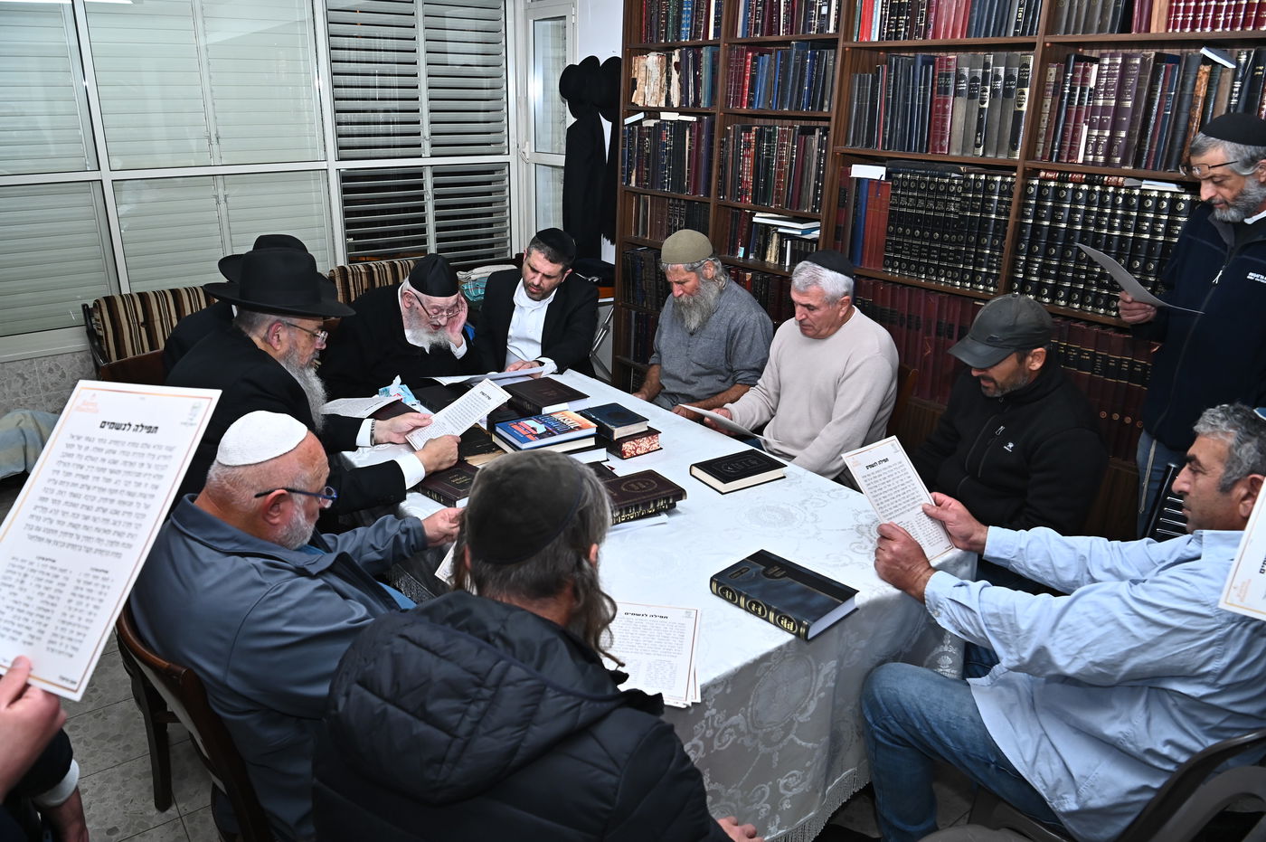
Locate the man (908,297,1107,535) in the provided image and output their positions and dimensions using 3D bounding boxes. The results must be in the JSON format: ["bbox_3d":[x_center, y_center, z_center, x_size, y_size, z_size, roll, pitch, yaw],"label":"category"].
[{"bbox_3d":[0.948,0.288,2.364,0.820,1.280,0.600,-16,26,-40],"label":"man"}]

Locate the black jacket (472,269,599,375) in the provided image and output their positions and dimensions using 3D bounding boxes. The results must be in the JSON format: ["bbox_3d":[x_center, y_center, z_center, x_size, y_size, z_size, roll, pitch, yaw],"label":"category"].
[{"bbox_3d":[-0.359,-0.297,3.386,0.530,0.650,0.440,-2,20,-9],"label":"black jacket"}]

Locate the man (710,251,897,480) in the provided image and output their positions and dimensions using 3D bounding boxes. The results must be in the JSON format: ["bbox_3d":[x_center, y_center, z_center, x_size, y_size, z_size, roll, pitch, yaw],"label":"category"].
[{"bbox_3d":[0.481,0.155,2.628,0.820,1.330,0.560,-16,26,-40],"label":"man"}]

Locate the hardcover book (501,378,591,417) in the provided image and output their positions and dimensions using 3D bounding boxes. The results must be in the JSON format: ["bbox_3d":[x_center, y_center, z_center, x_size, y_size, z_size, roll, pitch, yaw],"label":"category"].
[{"bbox_3d":[-0.294,-0.072,2.845,0.184,0.055,0.260,-13,24,-35],"label":"hardcover book"}]

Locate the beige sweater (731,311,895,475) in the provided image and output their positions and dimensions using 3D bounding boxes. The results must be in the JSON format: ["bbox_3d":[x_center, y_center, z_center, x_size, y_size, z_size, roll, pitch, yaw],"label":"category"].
[{"bbox_3d":[0.565,-0.043,2.637,0.500,0.640,0.540,-16,26,-40],"label":"beige sweater"}]

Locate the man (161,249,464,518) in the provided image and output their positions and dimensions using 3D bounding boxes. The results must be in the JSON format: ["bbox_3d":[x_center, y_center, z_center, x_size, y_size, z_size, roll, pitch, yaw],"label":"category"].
[{"bbox_3d":[-0.839,0.223,2.305,0.820,1.360,0.570,-14,25,-37],"label":"man"}]

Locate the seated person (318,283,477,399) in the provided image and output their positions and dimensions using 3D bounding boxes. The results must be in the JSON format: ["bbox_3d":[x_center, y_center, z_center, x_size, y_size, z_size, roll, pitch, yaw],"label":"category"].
[{"bbox_3d":[-0.762,0.038,2.982,0.580,1.255,0.850,-17,27,-41],"label":"seated person"}]

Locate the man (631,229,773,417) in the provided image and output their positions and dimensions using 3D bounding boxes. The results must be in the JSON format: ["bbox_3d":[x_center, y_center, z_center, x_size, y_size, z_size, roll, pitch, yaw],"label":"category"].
[{"bbox_3d":[0.137,-0.012,3.086,0.580,1.320,0.800,19,26,40],"label":"man"}]

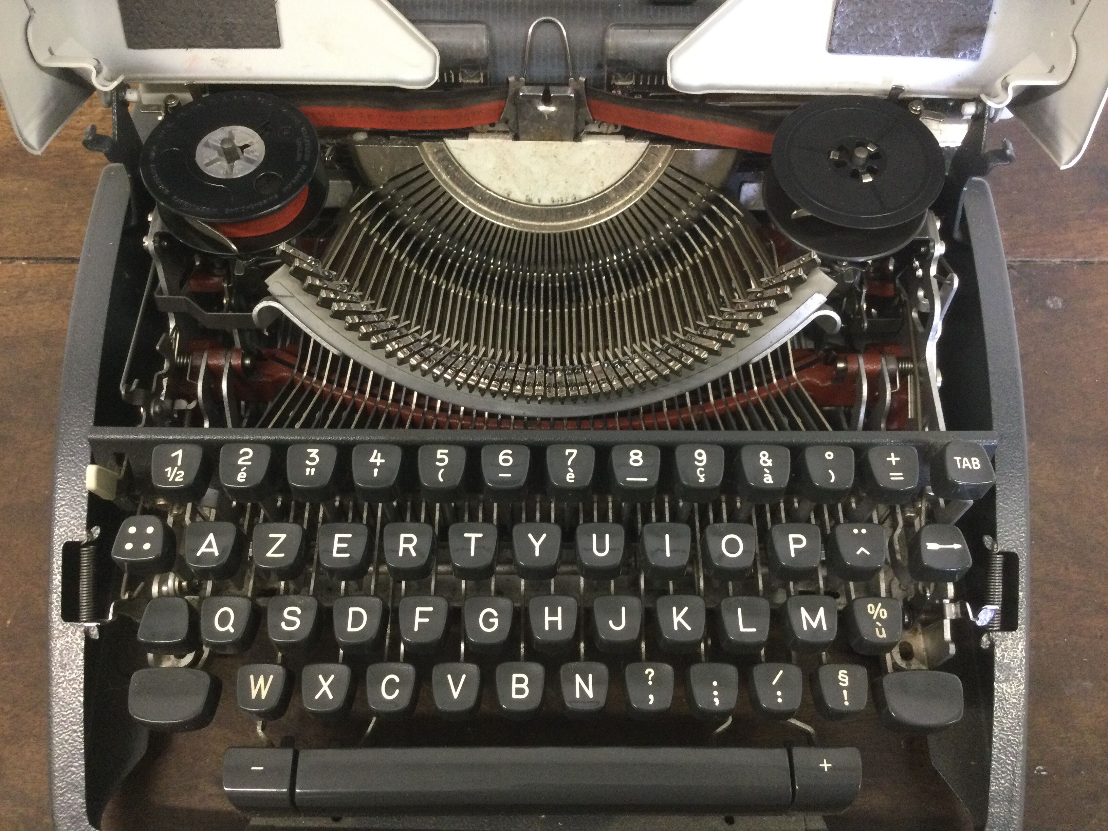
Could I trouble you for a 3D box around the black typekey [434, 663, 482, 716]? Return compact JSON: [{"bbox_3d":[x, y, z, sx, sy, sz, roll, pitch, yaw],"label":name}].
[{"bbox_3d":[-0.029,0.082,0.296,0.015,0.009,0.015,0,62,-1],"label":"black typekey"}]

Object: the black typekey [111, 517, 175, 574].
[{"bbox_3d":[-0.120,0.038,0.292,0.015,0.011,0.014,0,62,-1],"label":"black typekey"}]

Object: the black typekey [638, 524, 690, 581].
[{"bbox_3d":[0.033,0.040,0.295,0.014,0.010,0.014,0,62,-1],"label":"black typekey"}]

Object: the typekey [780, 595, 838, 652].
[{"bbox_3d":[0.076,0.061,0.295,0.015,0.009,0.014,0,61,0],"label":"typekey"}]

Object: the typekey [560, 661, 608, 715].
[{"bbox_3d":[0.009,0.082,0.295,0.014,0.011,0.014,0,62,0],"label":"typekey"}]

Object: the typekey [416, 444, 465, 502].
[{"bbox_3d":[-0.034,0.017,0.295,0.015,0.010,0.015,1,62,-2],"label":"typekey"}]

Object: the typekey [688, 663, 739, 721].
[{"bbox_3d":[0.048,0.083,0.299,0.015,0.010,0.015,1,62,-2],"label":"typekey"}]

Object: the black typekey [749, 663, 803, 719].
[{"bbox_3d":[0.067,0.083,0.300,0.015,0.010,0.015,1,62,-2],"label":"black typekey"}]

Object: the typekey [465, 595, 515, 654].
[{"bbox_3d":[-0.019,0.062,0.294,0.014,0.011,0.014,0,62,0],"label":"typekey"}]

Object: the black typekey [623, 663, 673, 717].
[{"bbox_3d":[0.029,0.082,0.296,0.015,0.009,0.014,0,61,0],"label":"black typekey"}]

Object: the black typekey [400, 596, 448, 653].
[{"bbox_3d":[-0.038,0.062,0.294,0.014,0.010,0.014,0,62,-1],"label":"black typekey"}]

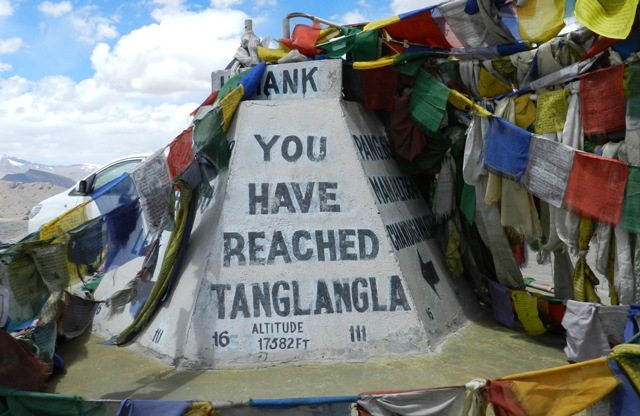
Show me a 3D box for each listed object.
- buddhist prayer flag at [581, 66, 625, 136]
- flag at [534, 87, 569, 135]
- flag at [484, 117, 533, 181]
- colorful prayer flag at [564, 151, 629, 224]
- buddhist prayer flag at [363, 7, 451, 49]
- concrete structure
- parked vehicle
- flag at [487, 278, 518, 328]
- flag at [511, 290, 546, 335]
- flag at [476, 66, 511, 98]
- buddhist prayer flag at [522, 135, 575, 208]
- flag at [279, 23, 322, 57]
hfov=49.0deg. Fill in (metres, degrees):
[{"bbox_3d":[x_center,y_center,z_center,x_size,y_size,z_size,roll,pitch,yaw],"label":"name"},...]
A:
[{"bbox_3d":[1.473,-0.564,3.650,0.230,0.330,0.050,2,4,23],"label":"buddhist prayer flag"},{"bbox_3d":[1.384,-0.577,4.200,0.200,0.260,0.040,0,0,15],"label":"flag"},{"bbox_3d":[1.046,-0.330,3.900,0.260,0.280,0.050,10,0,25],"label":"flag"},{"bbox_3d":[1.397,-0.104,3.550,0.290,0.300,0.050,12,0,25],"label":"colorful prayer flag"},{"bbox_3d":[0.517,-1.079,4.200,0.500,0.200,0.100,7,3,20],"label":"buddhist prayer flag"},{"bbox_3d":[-0.232,-0.034,4.393,2.440,1.549,2.111,0,-1,-10],"label":"concrete structure"},{"bbox_3d":[-2.349,0.070,11.400,4.400,1.720,1.760,-1,-1,15],"label":"parked vehicle"},{"bbox_3d":[1.130,0.591,4.350,0.180,0.280,0.060,-5,4,20],"label":"flag"},{"bbox_3d":[1.157,0.580,3.900,0.160,0.230,0.040,-15,0,15],"label":"flag"},{"bbox_3d":[1.025,-0.741,4.150,0.190,0.190,0.060,1,4,11],"label":"flag"},{"bbox_3d":[1.209,-0.192,3.700,0.235,0.310,0.040,12,2,24],"label":"buddhist prayer flag"},{"bbox_3d":[-0.123,-1.067,4.450,0.260,0.200,0.100,0,4,6],"label":"flag"}]

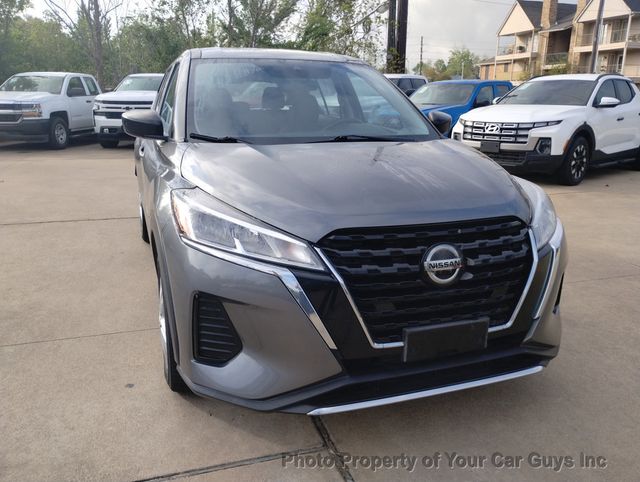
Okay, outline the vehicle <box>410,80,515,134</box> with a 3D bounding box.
[{"bbox_3d":[3.558,-3.071,12.807,5.100,1.760,1.860,-14,21,-43],"label":"vehicle"}]

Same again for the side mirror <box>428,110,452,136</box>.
[{"bbox_3d":[0.741,-0.734,3.185,0.225,0.165,0.160,-5,16,-18],"label":"side mirror"}]

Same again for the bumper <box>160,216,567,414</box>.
[{"bbox_3d":[0.325,0.204,1.908,1.720,0.560,0.540,-5,16,-18],"label":"bumper"}]

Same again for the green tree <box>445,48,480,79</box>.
[{"bbox_3d":[23.081,-26.490,83.927,6.800,10.200,6.800,1,15,0],"label":"green tree"}]

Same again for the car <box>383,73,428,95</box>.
[{"bbox_3d":[1.871,-3.927,15.480,2.000,1.950,5.600,14,20,40],"label":"car"}]

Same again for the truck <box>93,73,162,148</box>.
[{"bbox_3d":[-4.686,-3.868,15.148,2.050,1.940,5.850,0,15,-3],"label":"truck"}]

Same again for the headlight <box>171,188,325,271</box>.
[{"bbox_3d":[-0.259,-0.049,1.709,0.410,0.200,0.480,-5,16,-18],"label":"headlight"}]

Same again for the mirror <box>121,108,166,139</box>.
[{"bbox_3d":[-0.899,-0.604,2.637,0.225,0.165,0.160,-5,16,-18],"label":"mirror"}]

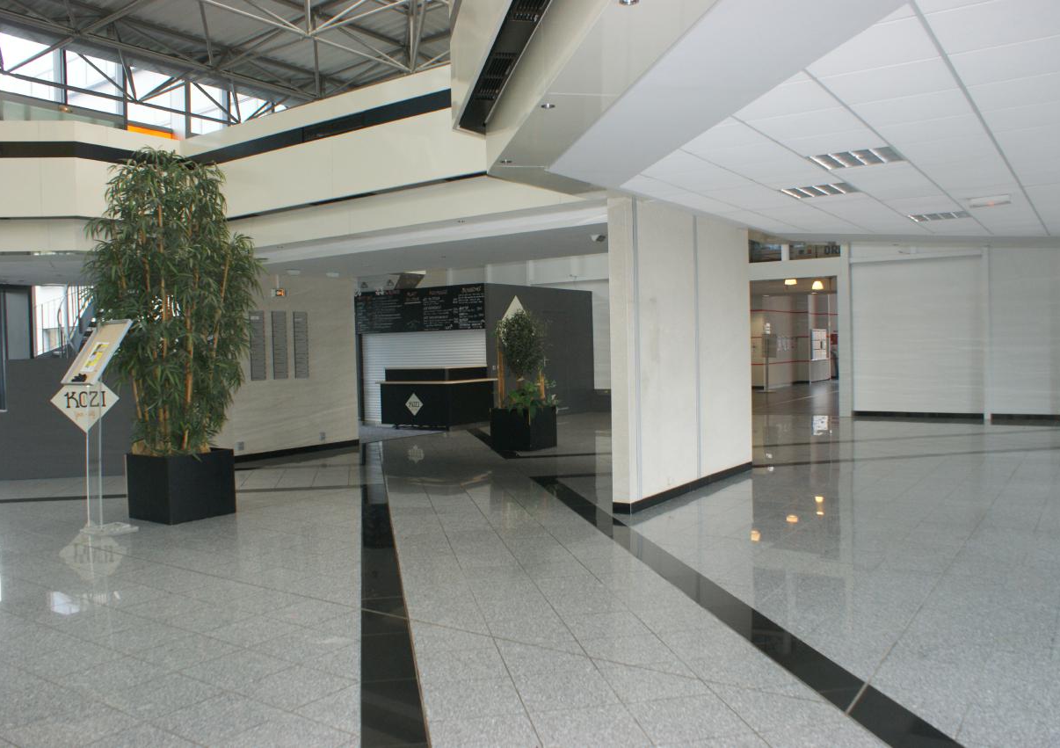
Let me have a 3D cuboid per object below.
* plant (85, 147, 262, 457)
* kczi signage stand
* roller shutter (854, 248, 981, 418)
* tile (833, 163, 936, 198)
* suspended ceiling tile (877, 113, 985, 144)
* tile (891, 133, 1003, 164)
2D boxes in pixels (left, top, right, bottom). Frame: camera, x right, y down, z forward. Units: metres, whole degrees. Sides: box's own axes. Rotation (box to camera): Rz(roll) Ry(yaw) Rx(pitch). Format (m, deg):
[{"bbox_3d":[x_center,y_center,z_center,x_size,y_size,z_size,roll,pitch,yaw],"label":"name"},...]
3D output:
[{"bbox_3d":[-3.200,-0.599,7.621,1.300,2.847,1.300,0,2,34],"label":"plant"},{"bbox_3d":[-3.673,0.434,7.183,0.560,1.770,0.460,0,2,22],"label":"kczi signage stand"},{"bbox_3d":[6.811,-0.676,14.909,2.131,2.692,0.080,0,2,34],"label":"roller shutter"},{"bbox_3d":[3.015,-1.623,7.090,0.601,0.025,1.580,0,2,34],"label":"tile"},{"bbox_3d":[2.547,-1.557,5.339,0.606,0.025,0.600,0,2,34],"label":"suspended ceiling tile"},{"bbox_3d":[2.886,-1.580,5.834,0.606,0.025,0.600,0,2,34],"label":"tile"}]

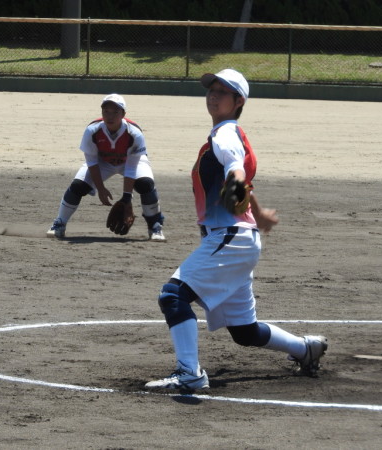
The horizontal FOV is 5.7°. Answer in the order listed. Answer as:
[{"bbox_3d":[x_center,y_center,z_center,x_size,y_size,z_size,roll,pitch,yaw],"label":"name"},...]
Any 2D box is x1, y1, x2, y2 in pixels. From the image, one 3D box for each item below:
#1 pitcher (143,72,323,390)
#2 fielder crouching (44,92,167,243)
[{"bbox_3d":[0.210,0.015,17.350,0.900,1.430,1.150,1,3,-10],"label":"pitcher"},{"bbox_3d":[-0.630,-0.437,28.500,0.890,1.100,0.780,2,3,12],"label":"fielder crouching"}]

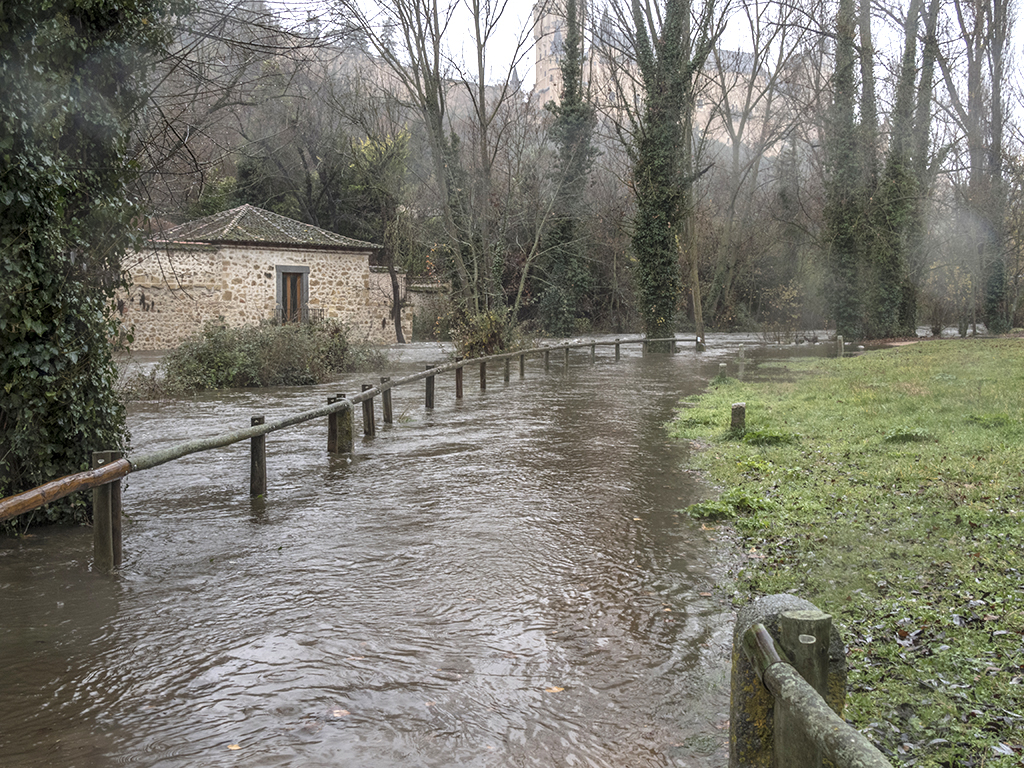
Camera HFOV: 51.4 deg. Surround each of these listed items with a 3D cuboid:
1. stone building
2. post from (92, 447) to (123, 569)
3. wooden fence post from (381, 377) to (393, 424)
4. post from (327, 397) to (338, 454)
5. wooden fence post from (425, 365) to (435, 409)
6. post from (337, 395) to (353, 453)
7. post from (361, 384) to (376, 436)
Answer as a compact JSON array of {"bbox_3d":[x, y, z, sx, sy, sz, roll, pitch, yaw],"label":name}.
[{"bbox_3d":[-13.114,-5.302,53.294,13.000,7.200,8.500,-2,4,-33],"label":"stone building"},{"bbox_3d":[-2.461,0.808,6.459,0.120,0.802,0.120,0,4,6],"label":"post"},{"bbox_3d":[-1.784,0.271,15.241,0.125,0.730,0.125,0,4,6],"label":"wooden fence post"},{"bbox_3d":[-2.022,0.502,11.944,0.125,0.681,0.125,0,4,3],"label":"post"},{"bbox_3d":[-1.367,0.092,17.631,0.125,0.797,0.125,1,4,8],"label":"wooden fence post"},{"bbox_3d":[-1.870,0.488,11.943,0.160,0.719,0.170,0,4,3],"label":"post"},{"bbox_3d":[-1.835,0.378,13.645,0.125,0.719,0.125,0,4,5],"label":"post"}]

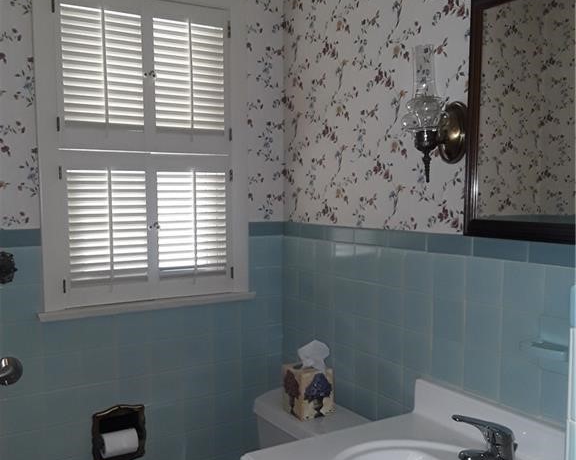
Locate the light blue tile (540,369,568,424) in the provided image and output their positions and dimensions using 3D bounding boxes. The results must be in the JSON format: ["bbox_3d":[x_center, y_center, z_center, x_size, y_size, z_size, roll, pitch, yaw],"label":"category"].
[{"bbox_3d":[0.588,0.353,1.323,0.010,0.107,0.107,-2,4,-32],"label":"light blue tile"}]

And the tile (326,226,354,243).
[{"bbox_3d":[0.166,0.014,1.970,0.010,0.048,0.154,-2,4,-32],"label":"tile"}]

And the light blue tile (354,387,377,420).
[{"bbox_3d":[0.238,0.538,1.886,0.010,0.108,0.108,-2,4,-32],"label":"light blue tile"}]

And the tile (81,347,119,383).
[{"bbox_3d":[-0.586,0.422,1.926,0.108,0.107,0.010,-2,4,-32],"label":"tile"}]

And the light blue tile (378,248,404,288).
[{"bbox_3d":[0.300,0.110,1.784,0.009,0.108,0.108,-2,4,-32],"label":"light blue tile"}]

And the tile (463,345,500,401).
[{"bbox_3d":[0.470,0.339,1.502,0.010,0.108,0.108,-2,4,-32],"label":"tile"}]

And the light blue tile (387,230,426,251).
[{"bbox_3d":[0.335,0.032,1.726,0.011,0.051,0.152,-2,4,-32],"label":"light blue tile"}]

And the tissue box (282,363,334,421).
[{"bbox_3d":[0.063,0.489,1.910,0.115,0.138,0.115,-2,4,-32],"label":"tissue box"}]

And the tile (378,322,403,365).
[{"bbox_3d":[0.296,0.323,1.779,0.010,0.107,0.107,-2,4,-32],"label":"tile"}]

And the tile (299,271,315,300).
[{"bbox_3d":[0.064,0.191,2.138,0.010,0.107,0.107,-2,4,-32],"label":"tile"}]

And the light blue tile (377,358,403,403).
[{"bbox_3d":[0.296,0.428,1.779,0.010,0.107,0.108,-2,4,-32],"label":"light blue tile"}]

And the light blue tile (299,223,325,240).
[{"bbox_3d":[0.085,0.004,2.092,0.010,0.053,0.152,-2,4,-32],"label":"light blue tile"}]

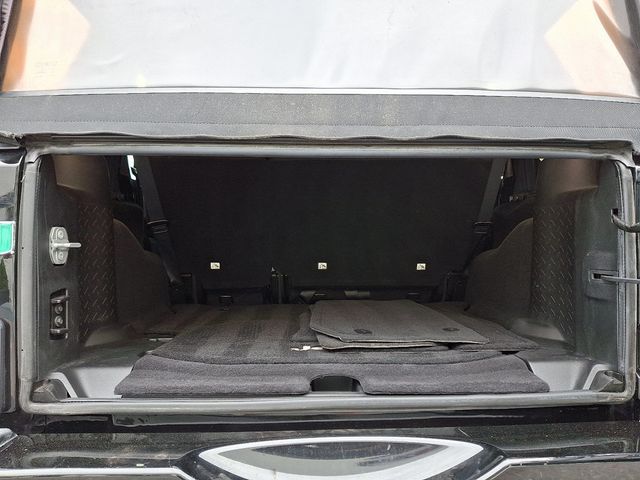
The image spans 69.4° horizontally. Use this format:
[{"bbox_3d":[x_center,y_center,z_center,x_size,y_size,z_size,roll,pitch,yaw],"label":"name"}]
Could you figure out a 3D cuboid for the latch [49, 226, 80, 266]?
[{"bbox_3d":[-0.524,0.012,0.955,0.039,0.077,0.054,0,3,4],"label":"latch"}]

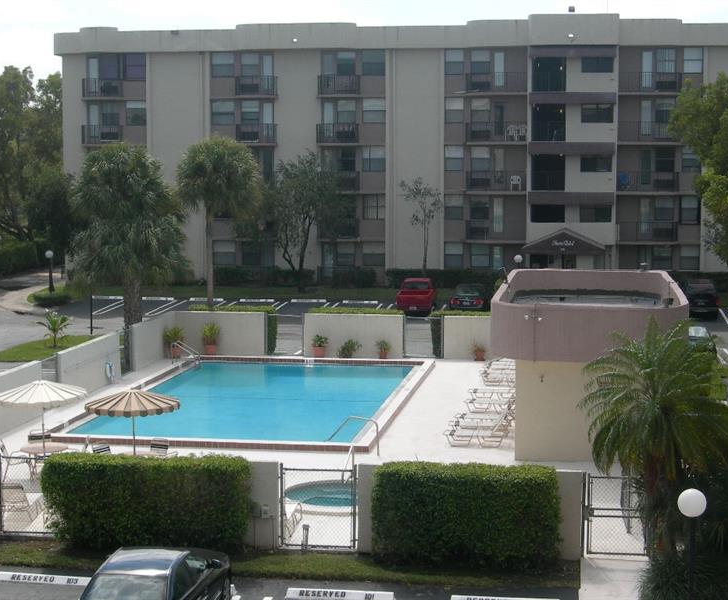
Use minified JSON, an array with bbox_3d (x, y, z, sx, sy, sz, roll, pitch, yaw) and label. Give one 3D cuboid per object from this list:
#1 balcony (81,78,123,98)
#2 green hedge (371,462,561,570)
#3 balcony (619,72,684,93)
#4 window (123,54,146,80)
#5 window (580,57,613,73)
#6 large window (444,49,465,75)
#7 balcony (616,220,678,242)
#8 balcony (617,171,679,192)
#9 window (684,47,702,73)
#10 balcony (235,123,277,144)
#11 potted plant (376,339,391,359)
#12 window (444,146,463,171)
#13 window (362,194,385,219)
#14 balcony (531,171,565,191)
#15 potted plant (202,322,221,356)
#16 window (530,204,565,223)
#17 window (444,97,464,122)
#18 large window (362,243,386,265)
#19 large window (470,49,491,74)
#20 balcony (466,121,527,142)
[{"bbox_3d":[-15.067,-12.154,81.585,2.200,1.190,1.034,1,6,9],"label":"balcony"},{"bbox_3d":[1.854,3.883,25.445,3.340,1.680,0.900,1,6,9],"label":"green hedge"},{"bbox_3d":[15.630,-11.777,76.953,3.479,1.190,1.250,1,6,9],"label":"balcony"},{"bbox_3d":[-12.760,-12.946,78.525,1.334,1.429,0.150,1,7,9],"label":"window"},{"bbox_3d":[12.754,-12.863,77.069,1.725,0.875,0.150,1,6,9],"label":"window"},{"bbox_3d":[5.048,-13.265,78.679,1.056,1.433,0.150,1,5,9],"label":"large window"},{"bbox_3d":[15.552,-3.717,77.445,3.233,1.253,1.379,1,6,9],"label":"balcony"},{"bbox_3d":[15.002,-6.269,74.670,3.220,1.152,1.300,1,7,9],"label":"balcony"},{"bbox_3d":[17.133,-12.439,73.327,0.964,1.411,0.150,1,7,9],"label":"window"},{"bbox_3d":[-6.095,-9.435,80.448,2.306,1.239,1.034,1,6,9],"label":"balcony"},{"bbox_3d":[0.712,1.761,51.548,0.518,0.713,0.518,1,7,9],"label":"potted plant"},{"bbox_3d":[5.077,-7.942,79.170,1.057,1.390,0.150,1,5,9],"label":"window"},{"bbox_3d":[0.583,-5.274,79.881,1.249,1.385,0.150,1,6,9],"label":"window"},{"bbox_3d":[10.177,-6.556,77.774,1.873,1.118,1.200,1,5,9],"label":"balcony"},{"bbox_3d":[-5.788,1.491,53.443,0.700,1.284,0.700,1,5,8],"label":"potted plant"},{"bbox_3d":[10.021,-4.681,76.715,1.849,0.950,0.197,1,6,9],"label":"window"},{"bbox_3d":[5.103,-10.692,79.463,1.119,1.424,0.150,1,6,9],"label":"window"},{"bbox_3d":[0.597,-2.609,80.689,1.301,1.375,0.148,1,6,9],"label":"large window"},{"bbox_3d":[6.545,-13.348,79.000,1.100,1.400,0.120,1,5,10],"label":"large window"},{"bbox_3d":[7.384,-9.307,78.150,3.300,1.150,1.500,1,5,10],"label":"balcony"}]

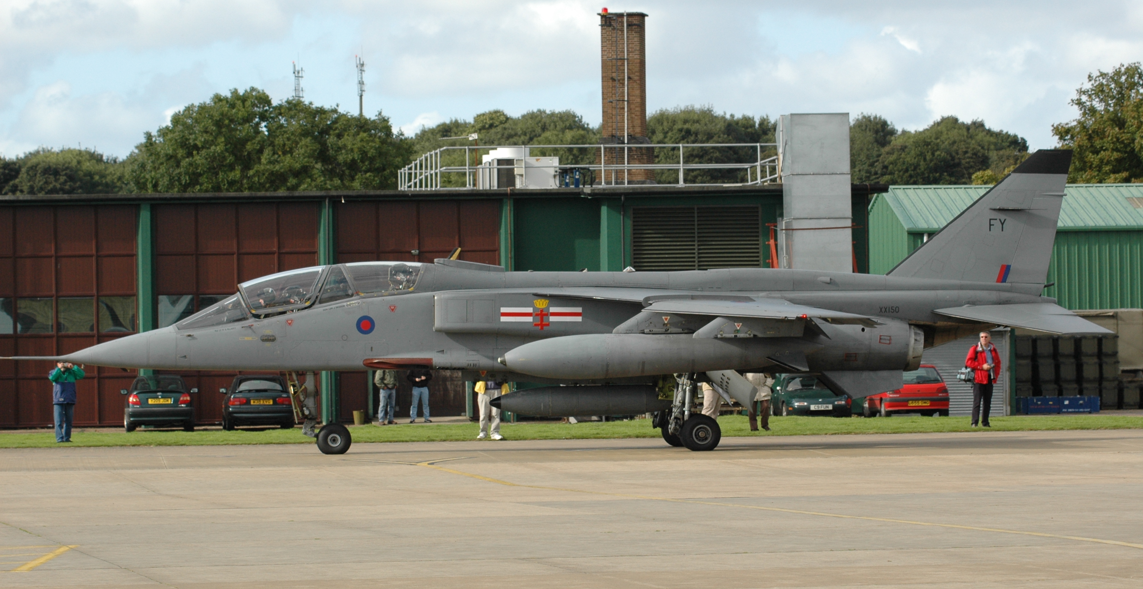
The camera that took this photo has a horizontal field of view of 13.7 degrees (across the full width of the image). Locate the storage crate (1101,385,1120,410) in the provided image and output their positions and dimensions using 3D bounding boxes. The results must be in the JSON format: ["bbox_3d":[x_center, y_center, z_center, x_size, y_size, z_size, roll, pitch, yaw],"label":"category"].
[{"bbox_3d":[13.513,2.579,119.300,0.480,0.620,0.600,-1,-1,-2],"label":"storage crate"}]

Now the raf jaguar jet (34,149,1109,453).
[{"bbox_3d":[-0.360,0.110,77.100,17.450,4.870,8.690,-1,-1,-6],"label":"raf jaguar jet"}]

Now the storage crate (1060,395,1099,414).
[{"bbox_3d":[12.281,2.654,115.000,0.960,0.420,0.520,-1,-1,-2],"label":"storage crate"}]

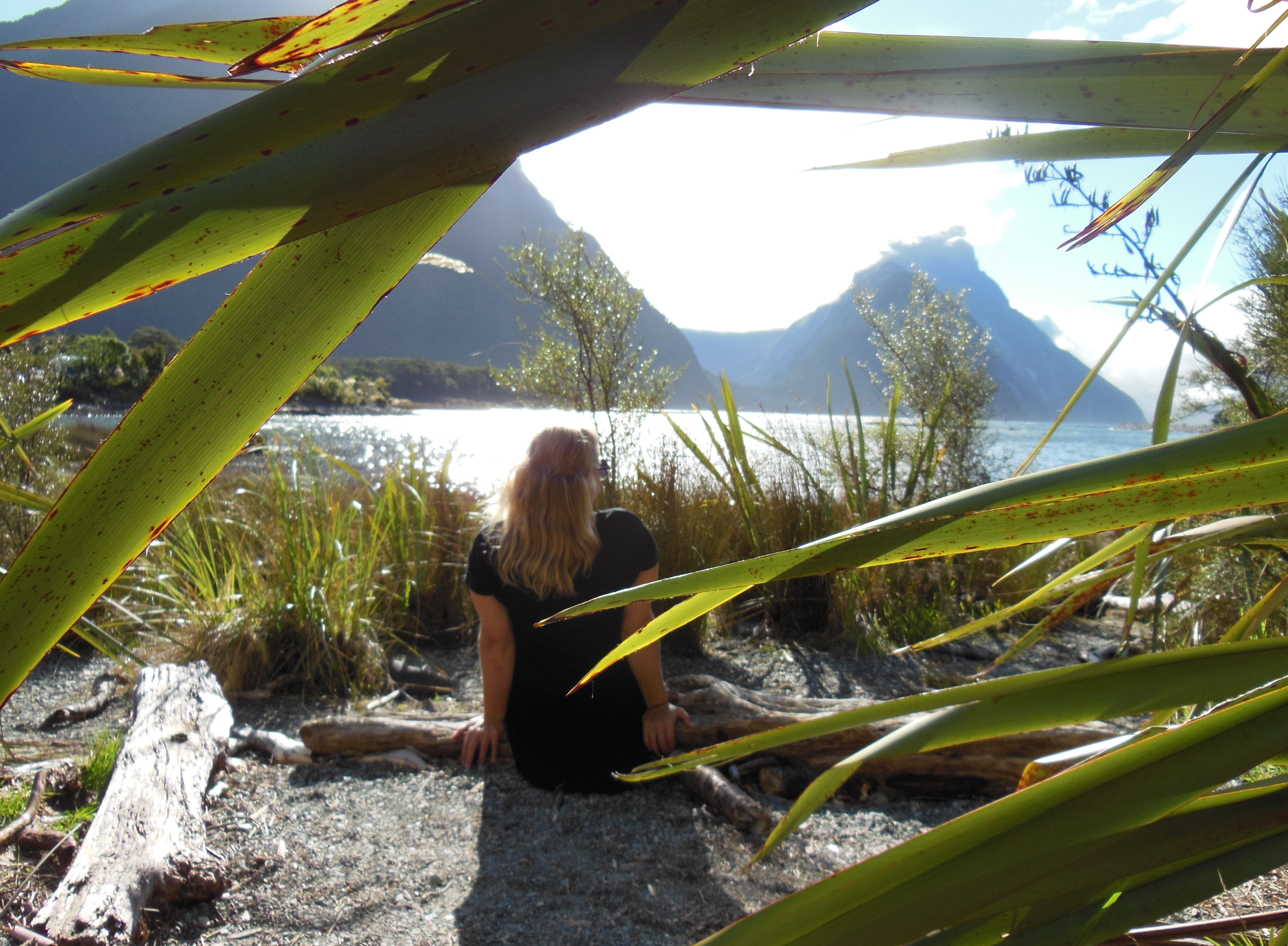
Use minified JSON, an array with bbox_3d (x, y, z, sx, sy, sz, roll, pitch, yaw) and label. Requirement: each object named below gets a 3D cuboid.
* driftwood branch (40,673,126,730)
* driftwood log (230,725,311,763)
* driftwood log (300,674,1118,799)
[{"bbox_3d":[-1.653,0.670,2.772,0.100,0.070,0.350,2,4,6],"label":"driftwood branch"},{"bbox_3d":[-0.979,0.713,2.468,0.250,0.070,0.080,3,4,14],"label":"driftwood log"},{"bbox_3d":[0.127,0.687,2.509,2.100,0.210,0.310,2,4,4],"label":"driftwood log"}]

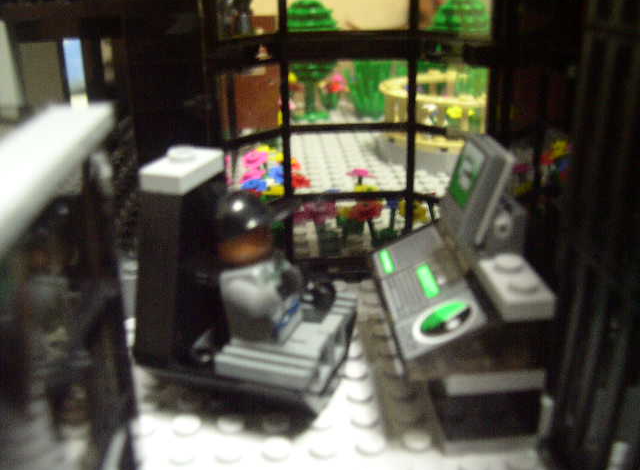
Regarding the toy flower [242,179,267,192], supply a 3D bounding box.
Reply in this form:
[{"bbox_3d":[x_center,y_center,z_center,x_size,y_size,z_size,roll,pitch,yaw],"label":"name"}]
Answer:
[{"bbox_3d":[-0.020,-0.015,0.214,0.008,0.003,0.008,-2,19,-2],"label":"toy flower"}]

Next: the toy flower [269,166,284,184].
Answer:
[{"bbox_3d":[-0.013,-0.019,0.220,0.008,0.003,0.008,-2,19,-2],"label":"toy flower"}]

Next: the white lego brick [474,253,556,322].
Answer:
[{"bbox_3d":[0.032,0.008,0.115,0.008,0.005,0.016,-2,19,-1],"label":"white lego brick"}]

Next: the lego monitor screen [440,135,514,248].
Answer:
[{"bbox_3d":[0.028,-0.009,0.128,0.005,0.016,0.016,11,19,-10],"label":"lego monitor screen"}]

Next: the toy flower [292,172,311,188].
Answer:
[{"bbox_3d":[-0.006,-0.017,0.217,0.008,0.003,0.008,-2,19,-2],"label":"toy flower"}]

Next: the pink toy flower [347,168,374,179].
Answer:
[{"bbox_3d":[0.012,-0.018,0.208,0.008,0.003,0.008,-2,21,-3],"label":"pink toy flower"}]

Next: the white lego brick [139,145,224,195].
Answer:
[{"bbox_3d":[-0.024,-0.012,0.123,0.008,0.005,0.016,4,20,16],"label":"white lego brick"}]

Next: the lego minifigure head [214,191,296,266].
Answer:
[{"bbox_3d":[-0.013,-0.002,0.139,0.016,0.012,0.011,-18,26,-24],"label":"lego minifigure head"}]

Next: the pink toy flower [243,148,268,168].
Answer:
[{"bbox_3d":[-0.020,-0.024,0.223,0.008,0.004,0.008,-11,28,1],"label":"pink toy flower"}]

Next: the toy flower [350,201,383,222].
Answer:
[{"bbox_3d":[0.013,-0.006,0.187,0.008,0.003,0.008,-2,19,-2],"label":"toy flower"}]

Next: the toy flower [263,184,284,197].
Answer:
[{"bbox_3d":[-0.013,-0.013,0.205,0.008,0.003,0.008,-2,21,-3],"label":"toy flower"}]

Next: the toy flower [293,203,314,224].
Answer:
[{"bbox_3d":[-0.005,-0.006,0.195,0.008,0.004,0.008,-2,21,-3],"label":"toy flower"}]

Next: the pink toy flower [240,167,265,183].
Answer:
[{"bbox_3d":[-0.021,-0.018,0.215,0.008,0.003,0.008,-11,28,1],"label":"pink toy flower"}]

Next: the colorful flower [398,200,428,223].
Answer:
[{"bbox_3d":[0.025,-0.006,0.190,0.008,0.004,0.008,-2,19,-2],"label":"colorful flower"}]

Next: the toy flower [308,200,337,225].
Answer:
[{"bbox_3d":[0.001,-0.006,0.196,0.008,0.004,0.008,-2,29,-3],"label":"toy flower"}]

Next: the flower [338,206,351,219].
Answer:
[{"bbox_3d":[0.008,-0.006,0.191,0.008,0.003,0.008,-2,19,-2],"label":"flower"}]

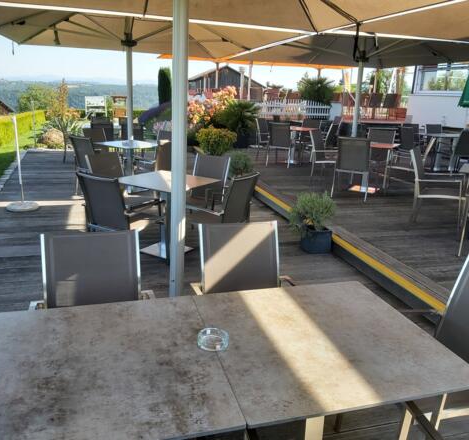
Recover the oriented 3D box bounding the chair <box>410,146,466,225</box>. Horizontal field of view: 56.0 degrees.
[{"bbox_3d":[2.474,-0.412,5.382,0.660,0.880,0.560,12,19,28],"label":"chair"}]

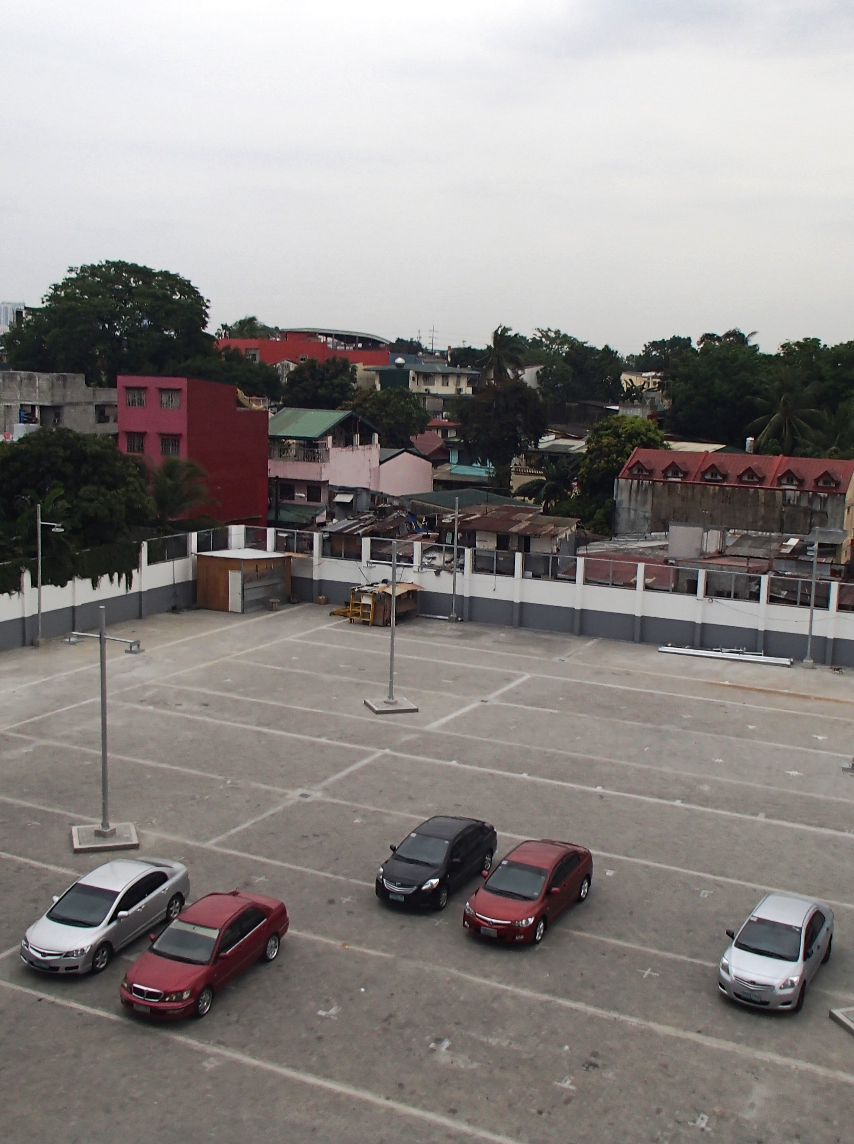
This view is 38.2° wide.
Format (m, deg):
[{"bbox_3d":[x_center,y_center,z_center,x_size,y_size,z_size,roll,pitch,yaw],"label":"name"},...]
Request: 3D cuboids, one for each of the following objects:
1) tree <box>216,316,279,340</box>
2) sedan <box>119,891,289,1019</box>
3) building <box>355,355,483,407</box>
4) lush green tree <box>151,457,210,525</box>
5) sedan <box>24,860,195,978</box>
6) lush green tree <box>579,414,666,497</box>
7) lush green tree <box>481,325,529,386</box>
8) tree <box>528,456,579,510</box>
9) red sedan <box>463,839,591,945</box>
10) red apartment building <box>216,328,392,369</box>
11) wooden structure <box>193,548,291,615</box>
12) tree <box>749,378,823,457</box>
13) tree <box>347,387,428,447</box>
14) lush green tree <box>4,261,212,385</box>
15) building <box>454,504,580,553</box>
[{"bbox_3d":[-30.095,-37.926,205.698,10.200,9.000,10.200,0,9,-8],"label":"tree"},{"bbox_3d":[-4.606,7.874,25.925,1.695,1.430,4.500,5,10,23],"label":"sedan"},{"bbox_3d":[-0.882,-22.470,166.000,14.500,11.100,10.500,6,10,27],"label":"building"},{"bbox_3d":[-13.883,-3.928,69.388,3.500,5.000,3.500,-1,9,-11],"label":"lush green tree"},{"bbox_3d":[-7.200,7.610,27.950,1.770,1.450,4.520,5,10,23],"label":"sedan"},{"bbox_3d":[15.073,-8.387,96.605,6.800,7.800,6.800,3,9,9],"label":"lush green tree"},{"bbox_3d":[7.859,-16.466,128.760,4.920,18.330,5.200,2,9,3],"label":"lush green tree"},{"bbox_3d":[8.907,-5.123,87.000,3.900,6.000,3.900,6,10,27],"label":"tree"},{"bbox_3d":[2.592,7.742,30.343,1.755,1.435,4.540,6,10,28],"label":"red sedan"},{"bbox_3d":[-17.549,-24.278,174.988,22.890,18.380,15.000,-2,9,-20],"label":"red apartment building"},{"bbox_3d":[-10.106,0.345,68.368,2.900,3.030,4.100,6,10,27],"label":"wooden structure"},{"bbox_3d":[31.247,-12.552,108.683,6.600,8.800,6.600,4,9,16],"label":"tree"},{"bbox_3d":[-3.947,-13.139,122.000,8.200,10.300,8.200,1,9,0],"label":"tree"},{"bbox_3d":[-29.016,-16.972,113.119,18.720,22.590,18.720,-1,9,-14],"label":"lush green tree"},{"bbox_3d":[5.847,-1.658,77.018,7.530,5.000,5.000,6,10,27],"label":"building"}]

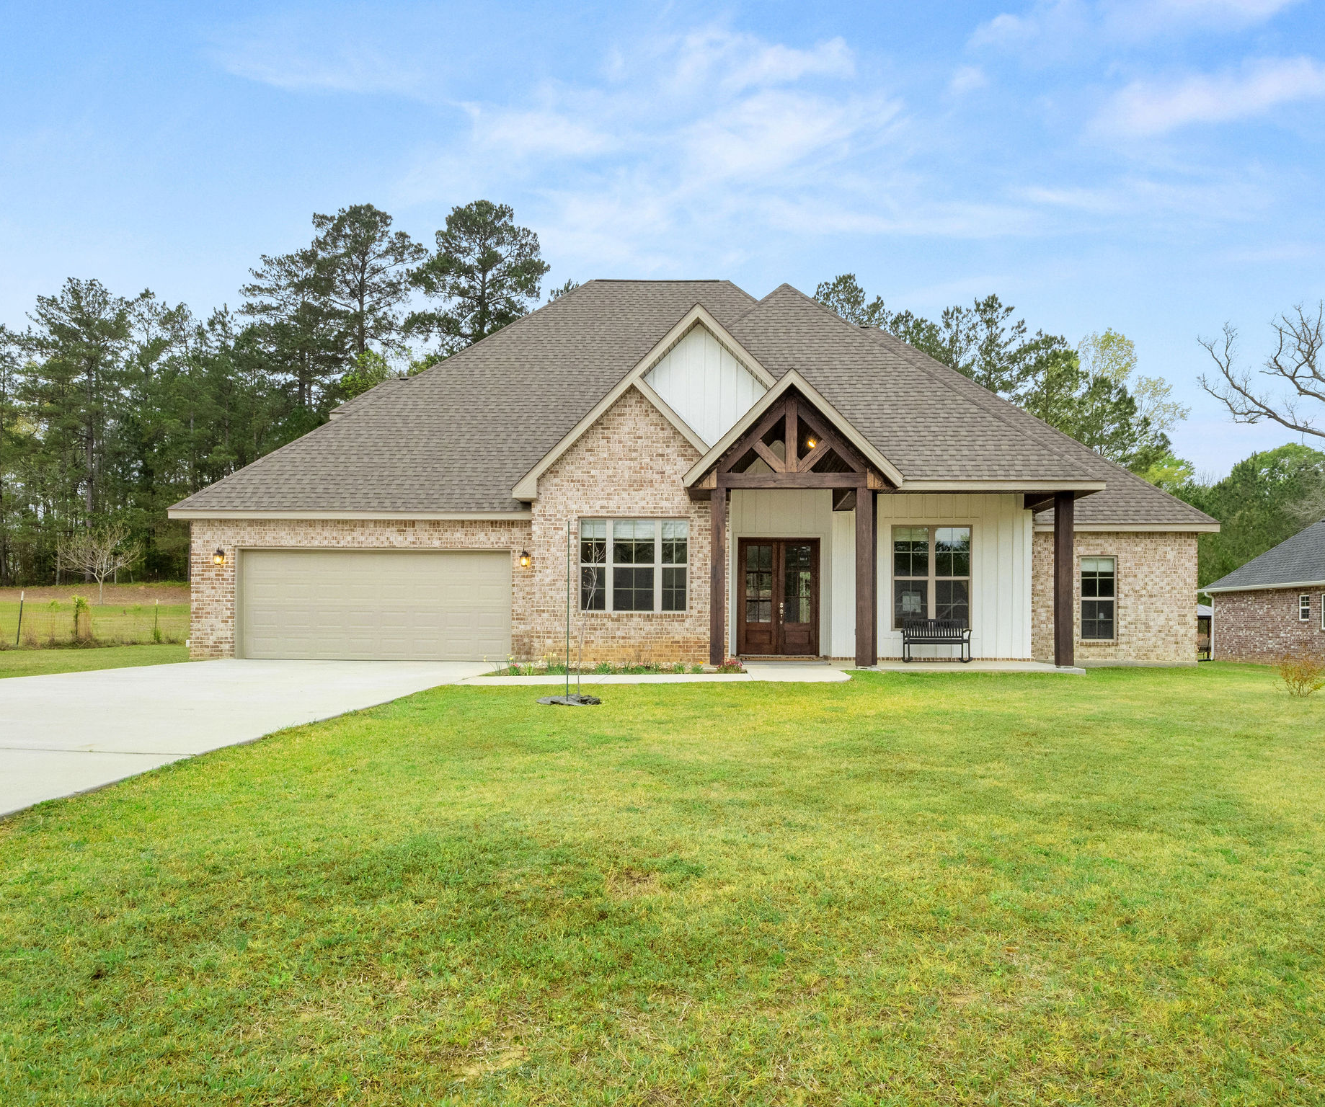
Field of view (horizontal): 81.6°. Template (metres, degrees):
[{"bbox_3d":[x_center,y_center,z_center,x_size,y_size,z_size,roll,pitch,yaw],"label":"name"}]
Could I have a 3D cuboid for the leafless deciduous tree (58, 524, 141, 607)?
[{"bbox_3d":[-28.260,0.520,38.500,3.600,4.100,3.600,0,-2,0],"label":"leafless deciduous tree"}]

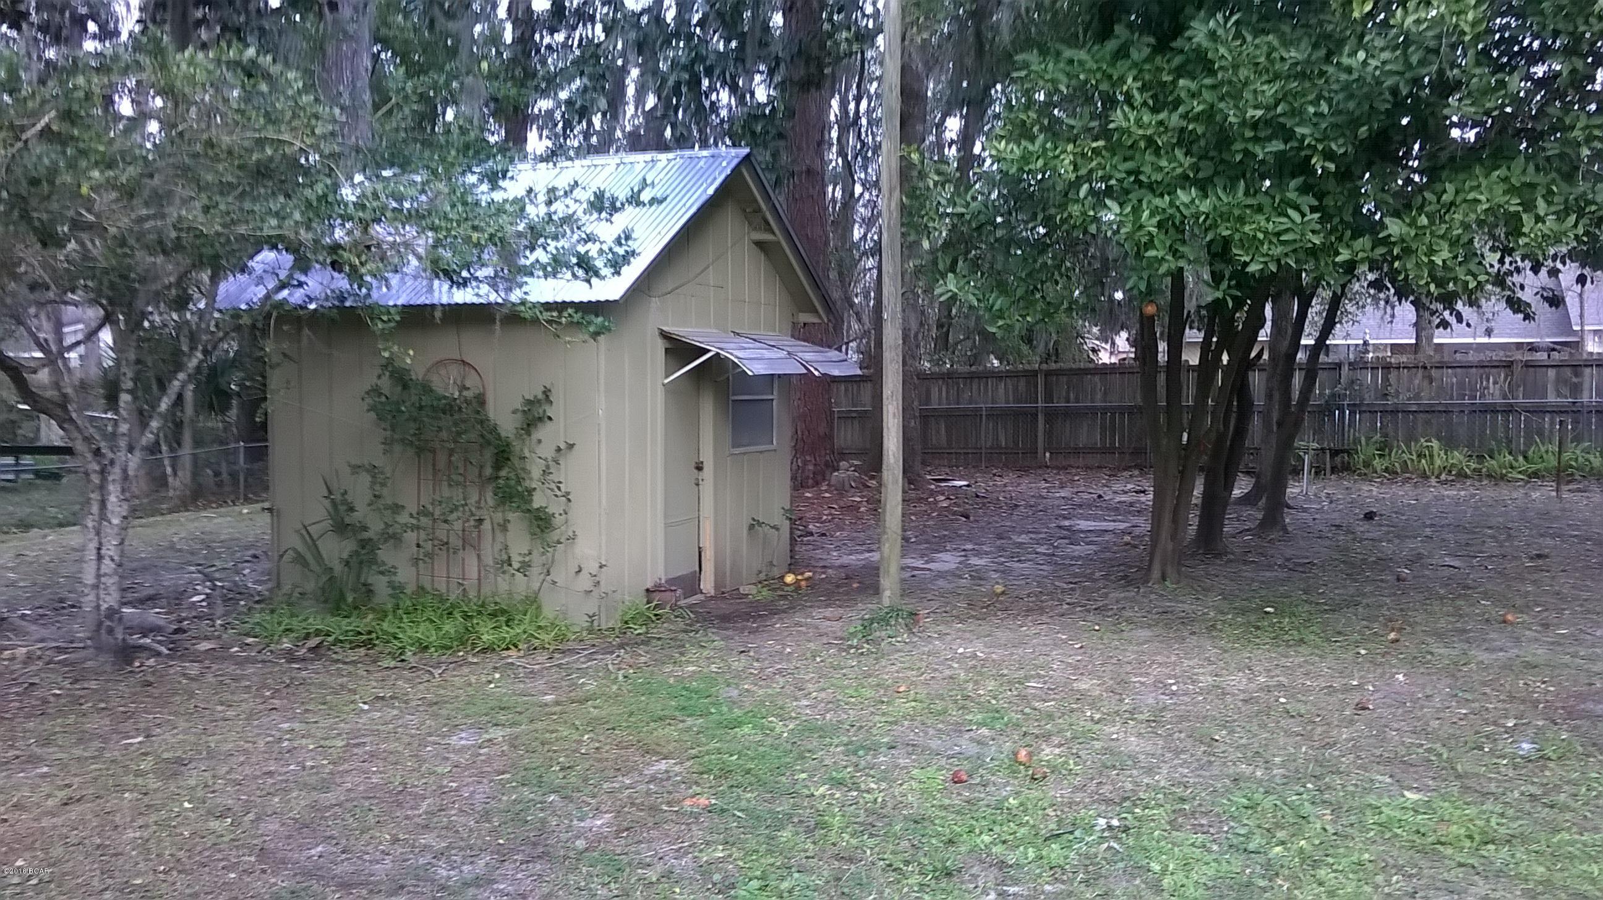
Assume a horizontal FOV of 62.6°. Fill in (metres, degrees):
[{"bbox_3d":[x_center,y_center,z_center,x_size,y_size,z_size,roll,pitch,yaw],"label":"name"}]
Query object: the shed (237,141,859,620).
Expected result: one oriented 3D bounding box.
[{"bbox_3d":[-1.896,-0.617,10.946,4.068,3.493,3.662,2,4,25],"label":"shed"}]

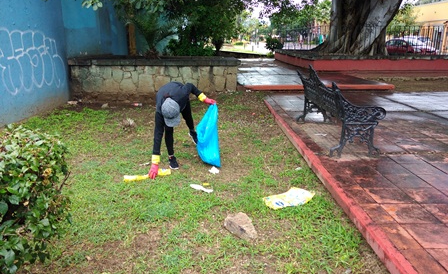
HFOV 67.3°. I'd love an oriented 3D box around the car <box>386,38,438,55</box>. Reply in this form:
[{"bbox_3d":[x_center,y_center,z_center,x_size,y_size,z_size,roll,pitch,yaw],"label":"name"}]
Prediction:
[{"bbox_3d":[16.159,-7.756,29.000,4.200,1.480,1.750,0,17,0],"label":"car"}]

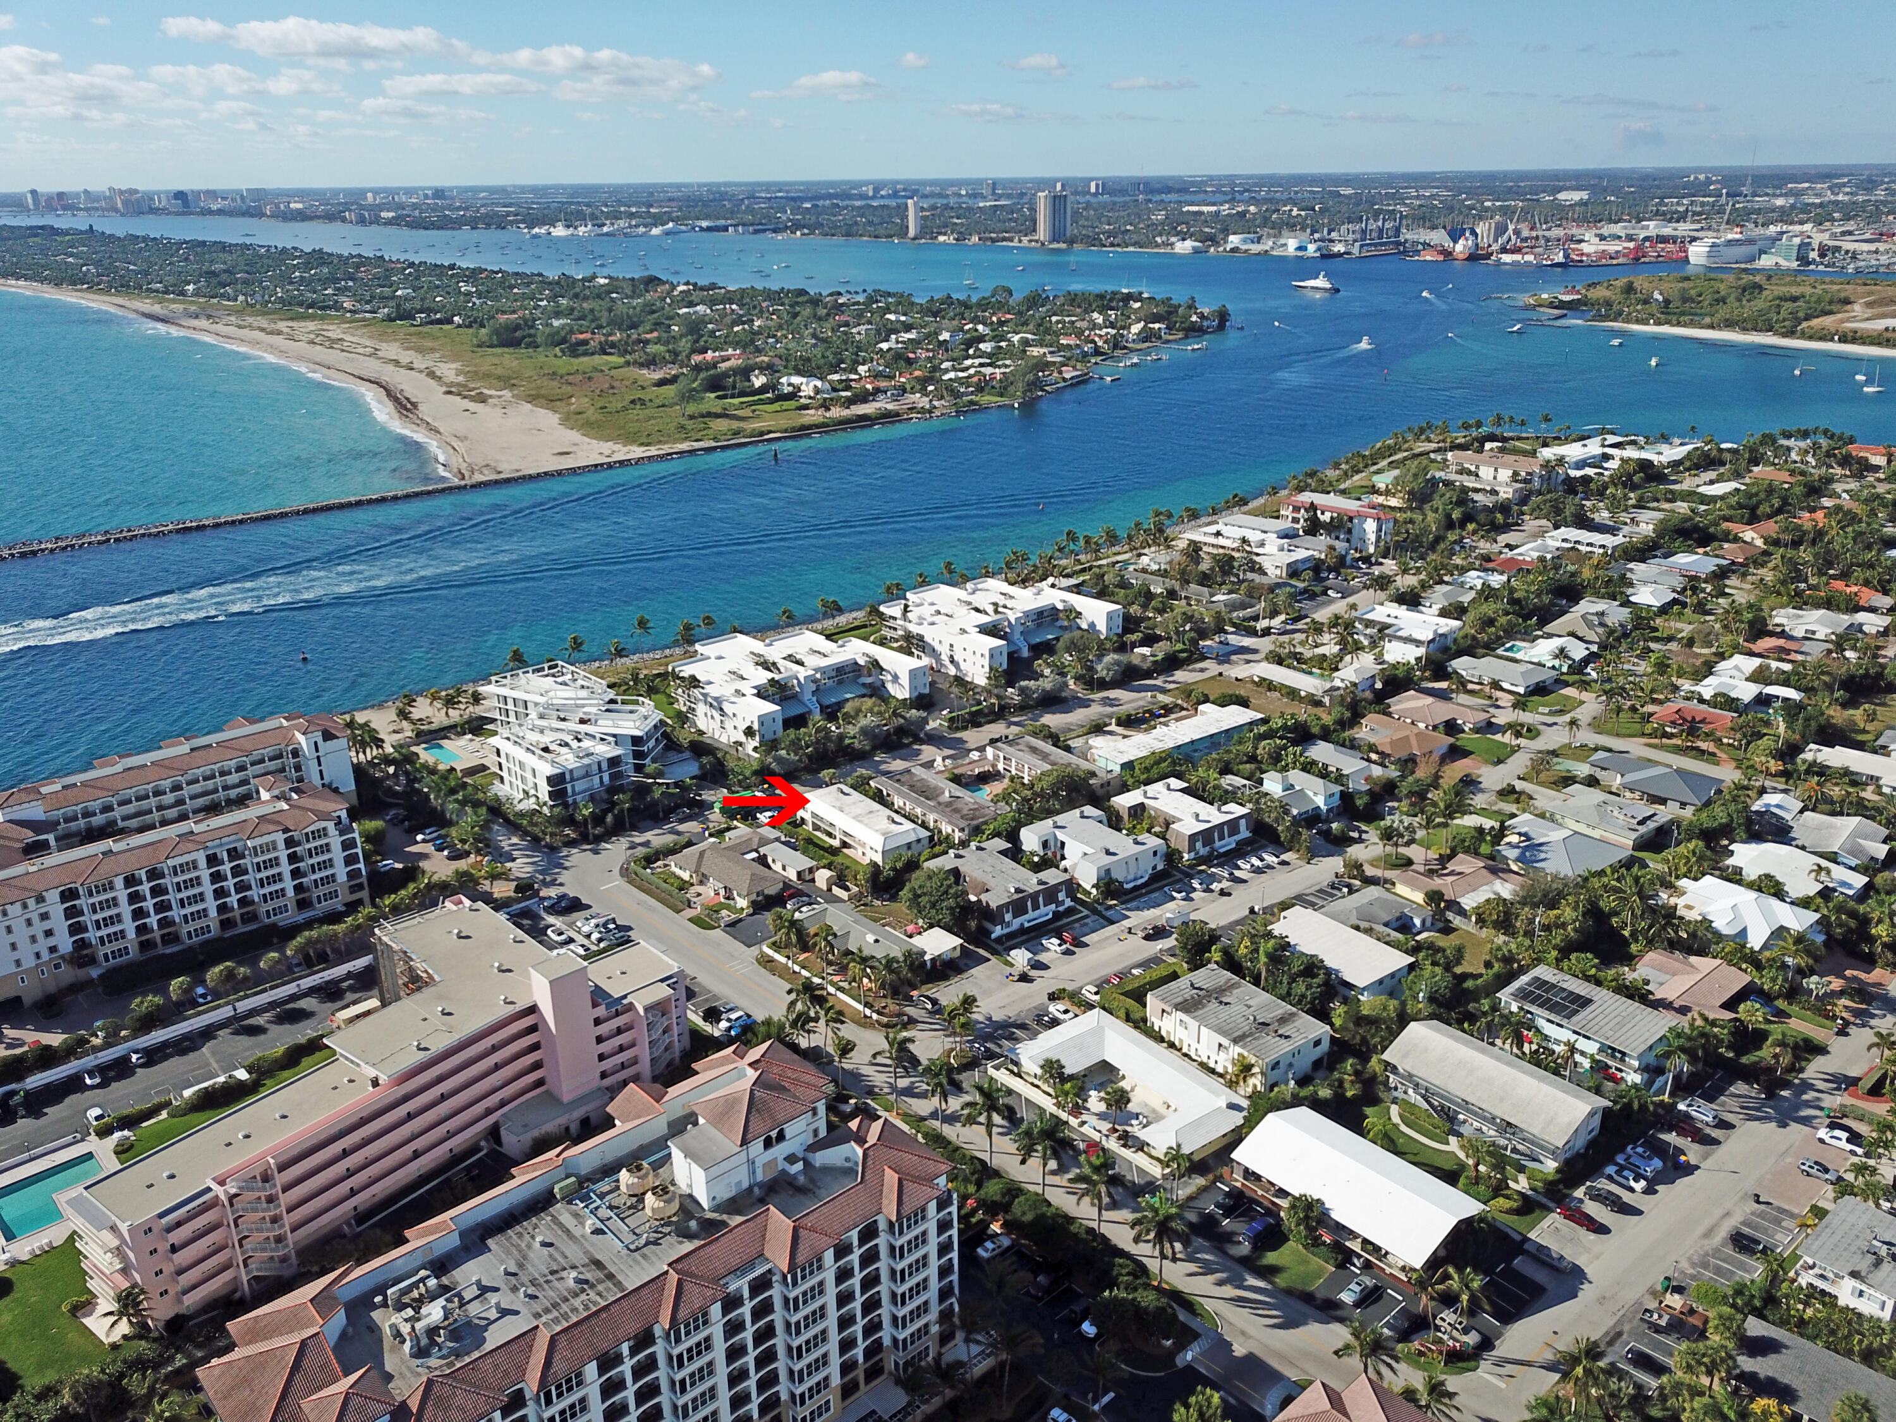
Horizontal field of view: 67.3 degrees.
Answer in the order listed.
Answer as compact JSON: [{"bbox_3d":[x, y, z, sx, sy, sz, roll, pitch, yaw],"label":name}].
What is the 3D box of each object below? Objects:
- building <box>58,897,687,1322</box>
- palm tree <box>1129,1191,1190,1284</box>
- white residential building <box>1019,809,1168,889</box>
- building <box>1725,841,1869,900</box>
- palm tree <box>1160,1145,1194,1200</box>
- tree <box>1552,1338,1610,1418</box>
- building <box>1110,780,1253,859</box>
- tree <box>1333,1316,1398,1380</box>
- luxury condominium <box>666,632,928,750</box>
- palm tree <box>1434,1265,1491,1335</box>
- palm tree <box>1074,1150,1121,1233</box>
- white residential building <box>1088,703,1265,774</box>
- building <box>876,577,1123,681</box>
[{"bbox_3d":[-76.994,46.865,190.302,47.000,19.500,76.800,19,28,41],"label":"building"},{"bbox_3d":[24.316,60.525,161.337,6.900,11.800,6.900,-1,21,0],"label":"palm tree"},{"bbox_3d":[27.087,25.772,267.102,18.021,5.973,22.171,-16,25,-34],"label":"white residential building"},{"bbox_3d":[147.239,29.194,249.558,15.800,4.600,20.500,-15,25,-32],"label":"building"},{"bbox_3d":[28.476,57.209,175.585,4.400,7.600,4.400,-1,21,0],"label":"palm tree"},{"bbox_3d":[64.743,67.918,143.385,5.800,9.400,5.800,-1,21,0],"label":"tree"},{"bbox_3d":[44.425,20.978,272.632,18.000,6.000,21.200,-16,25,-34],"label":"building"},{"bbox_3d":[42.526,66.970,143.111,6.500,12.000,6.500,-1,21,0],"label":"tree"},{"bbox_3d":[-40.126,-7.970,348.329,50.000,8.800,53.300,-18,27,-38],"label":"luxury condominium"},{"bbox_3d":[53.391,64.280,150.068,6.200,12.000,6.200,-1,21,0],"label":"palm tree"},{"bbox_3d":[17.980,57.905,168.200,6.600,12.000,6.600,-1,21,0],"label":"palm tree"},{"bbox_3d":[51.189,6.121,321.010,45.760,3.645,12.655,-16,25,-34],"label":"white residential building"},{"bbox_3d":[11.730,-24.715,395.179,52.138,9.618,53.657,-19,27,-39],"label":"building"}]

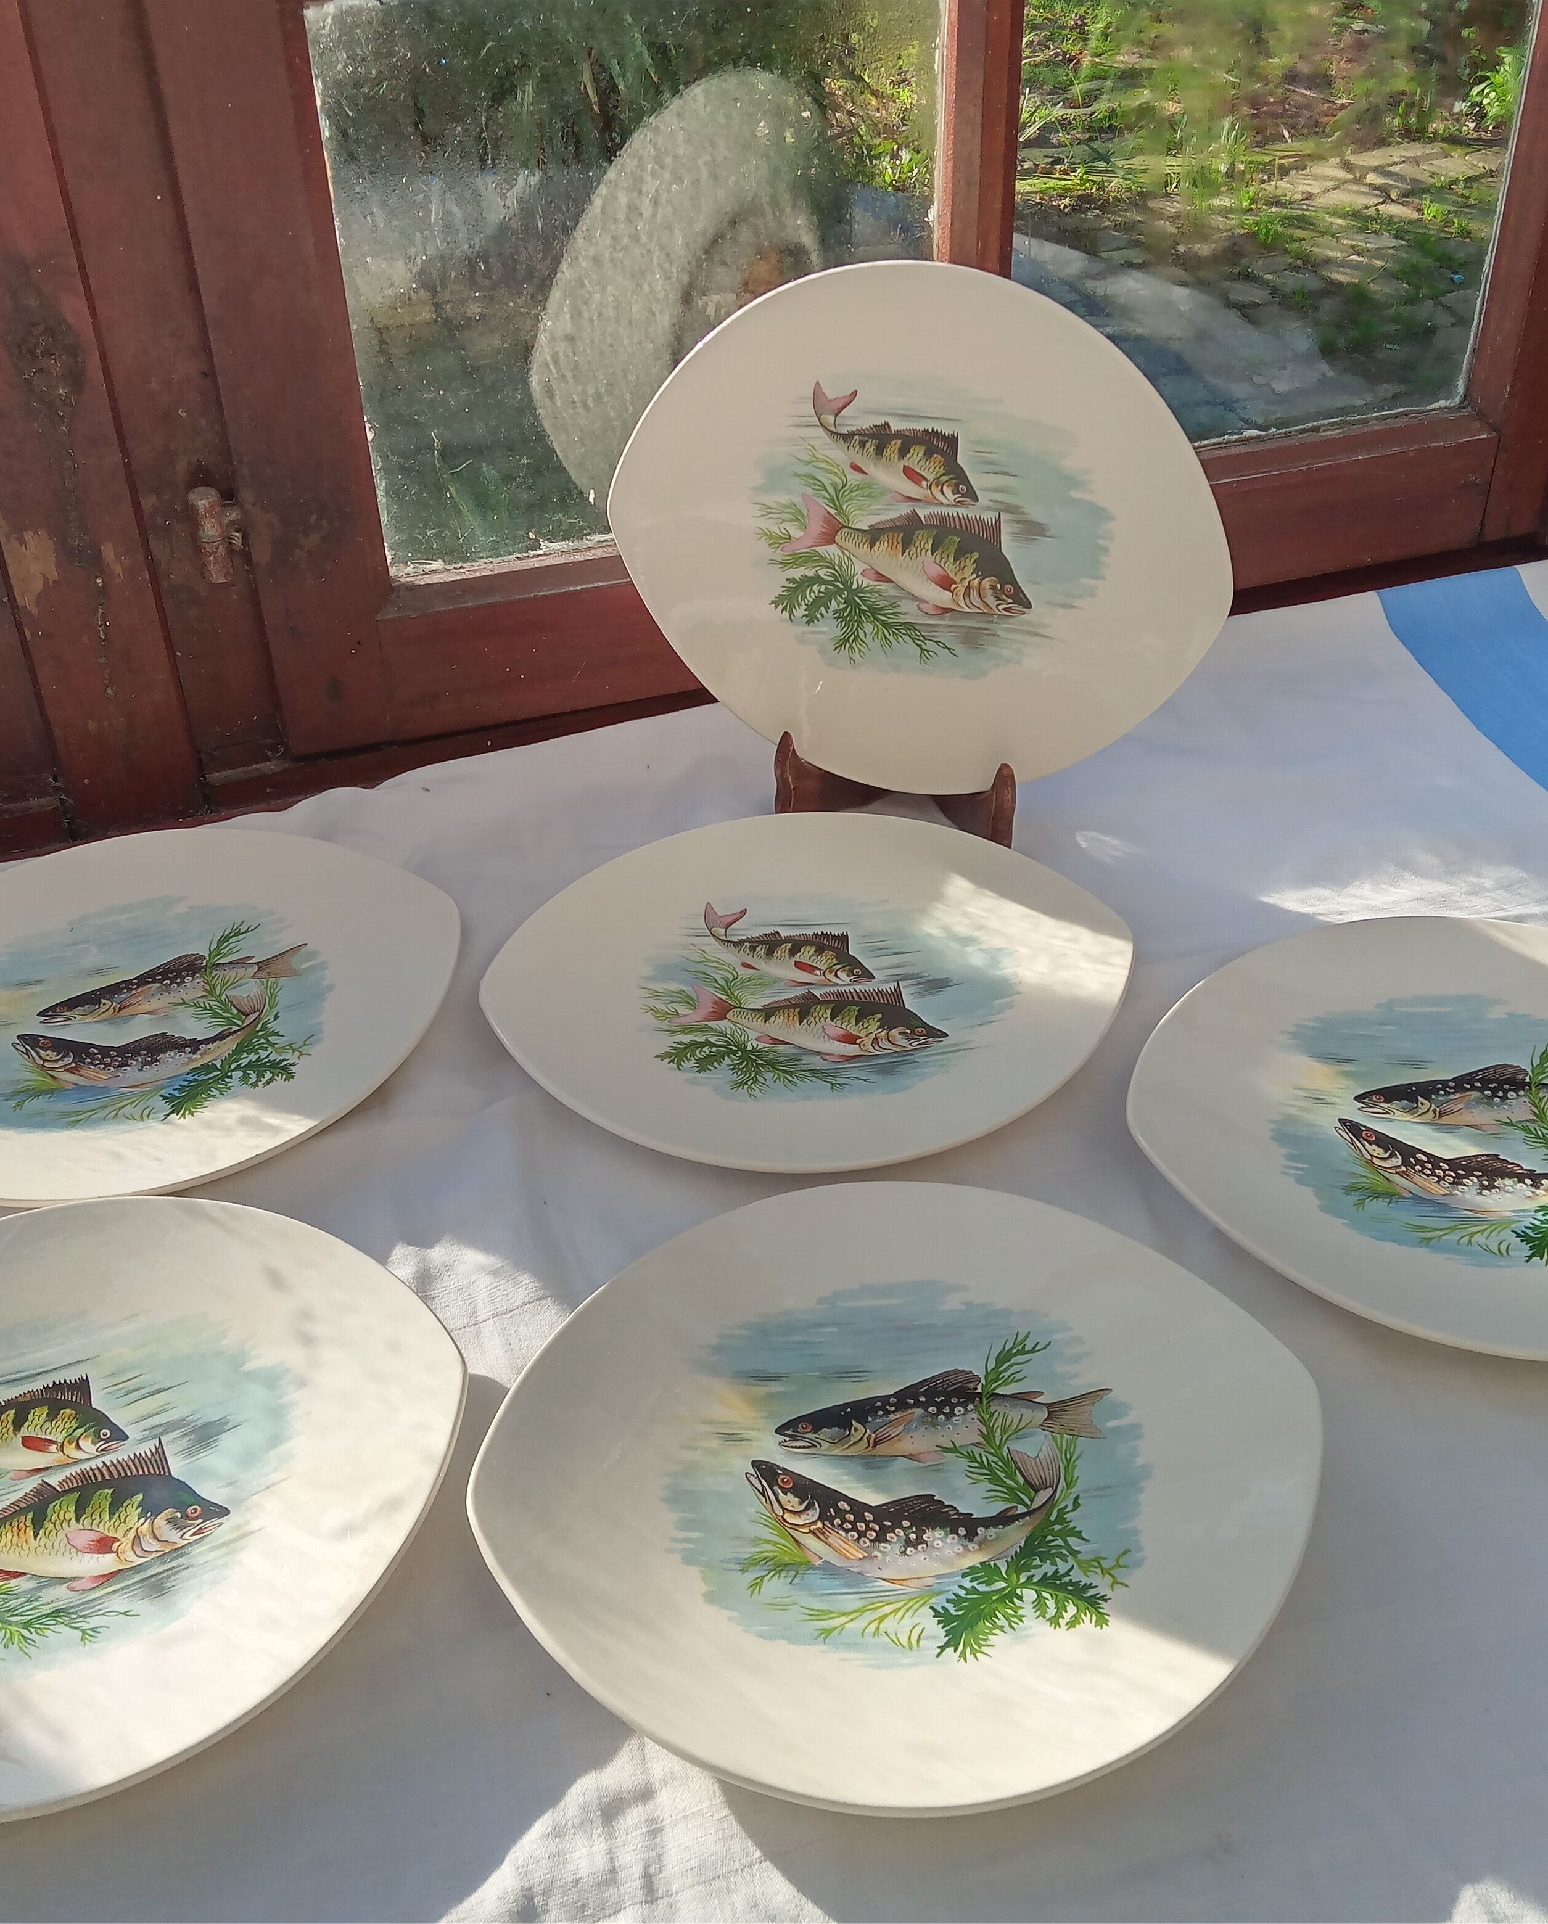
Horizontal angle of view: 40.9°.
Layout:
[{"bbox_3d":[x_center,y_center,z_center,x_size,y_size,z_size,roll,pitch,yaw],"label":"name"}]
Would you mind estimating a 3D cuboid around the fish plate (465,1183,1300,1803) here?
[{"bbox_3d":[0.036,0.148,0.601,0.245,0.021,0.222,-5,37,-3],"label":"fish plate"}]

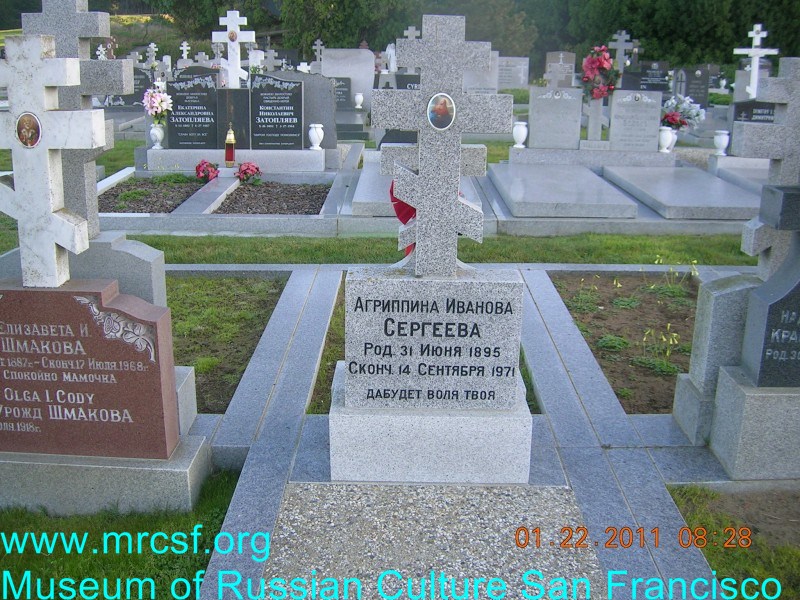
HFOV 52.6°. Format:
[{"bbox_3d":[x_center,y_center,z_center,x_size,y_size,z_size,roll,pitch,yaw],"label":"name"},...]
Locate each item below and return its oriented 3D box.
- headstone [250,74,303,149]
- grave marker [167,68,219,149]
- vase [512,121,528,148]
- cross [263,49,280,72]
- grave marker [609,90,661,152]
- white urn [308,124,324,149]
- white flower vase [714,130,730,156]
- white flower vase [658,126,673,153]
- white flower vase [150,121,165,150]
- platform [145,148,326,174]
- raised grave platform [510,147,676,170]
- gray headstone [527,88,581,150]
[{"bbox_3d":[-1.218,-1.876,8.059,0.504,0.719,0.140,1,17,0],"label":"headstone"},{"bbox_3d":[-2.051,-1.881,8.065,0.495,0.723,0.140,1,17,0],"label":"grave marker"},{"bbox_3d":[1.191,-1.623,7.981,0.145,0.252,0.145,0,19,0],"label":"vase"},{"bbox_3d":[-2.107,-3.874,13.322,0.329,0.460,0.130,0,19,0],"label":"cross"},{"bbox_3d":[2.300,-1.756,7.936,0.472,0.575,0.160,0,19,0],"label":"grave marker"},{"bbox_3d":[-0.832,-1.629,8.107,0.147,0.251,0.147,0,19,0],"label":"white urn"},{"bbox_3d":[3.221,-1.562,8.078,0.153,0.251,0.150,1,17,0],"label":"white flower vase"},{"bbox_3d":[2.651,-1.597,8.072,0.136,0.254,0.140,1,17,0],"label":"white flower vase"},{"bbox_3d":[-2.430,-1.633,8.105,0.147,0.253,0.147,0,19,0],"label":"white flower vase"},{"bbox_3d":[-1.642,-1.448,8.253,1.780,0.220,0.340,0,19,0],"label":"platform"},{"bbox_3d":[1.924,-1.433,8.177,1.627,0.204,0.290,1,17,0],"label":"raised grave platform"},{"bbox_3d":[1.532,-1.809,8.057,0.503,0.593,0.140,1,17,0],"label":"gray headstone"}]

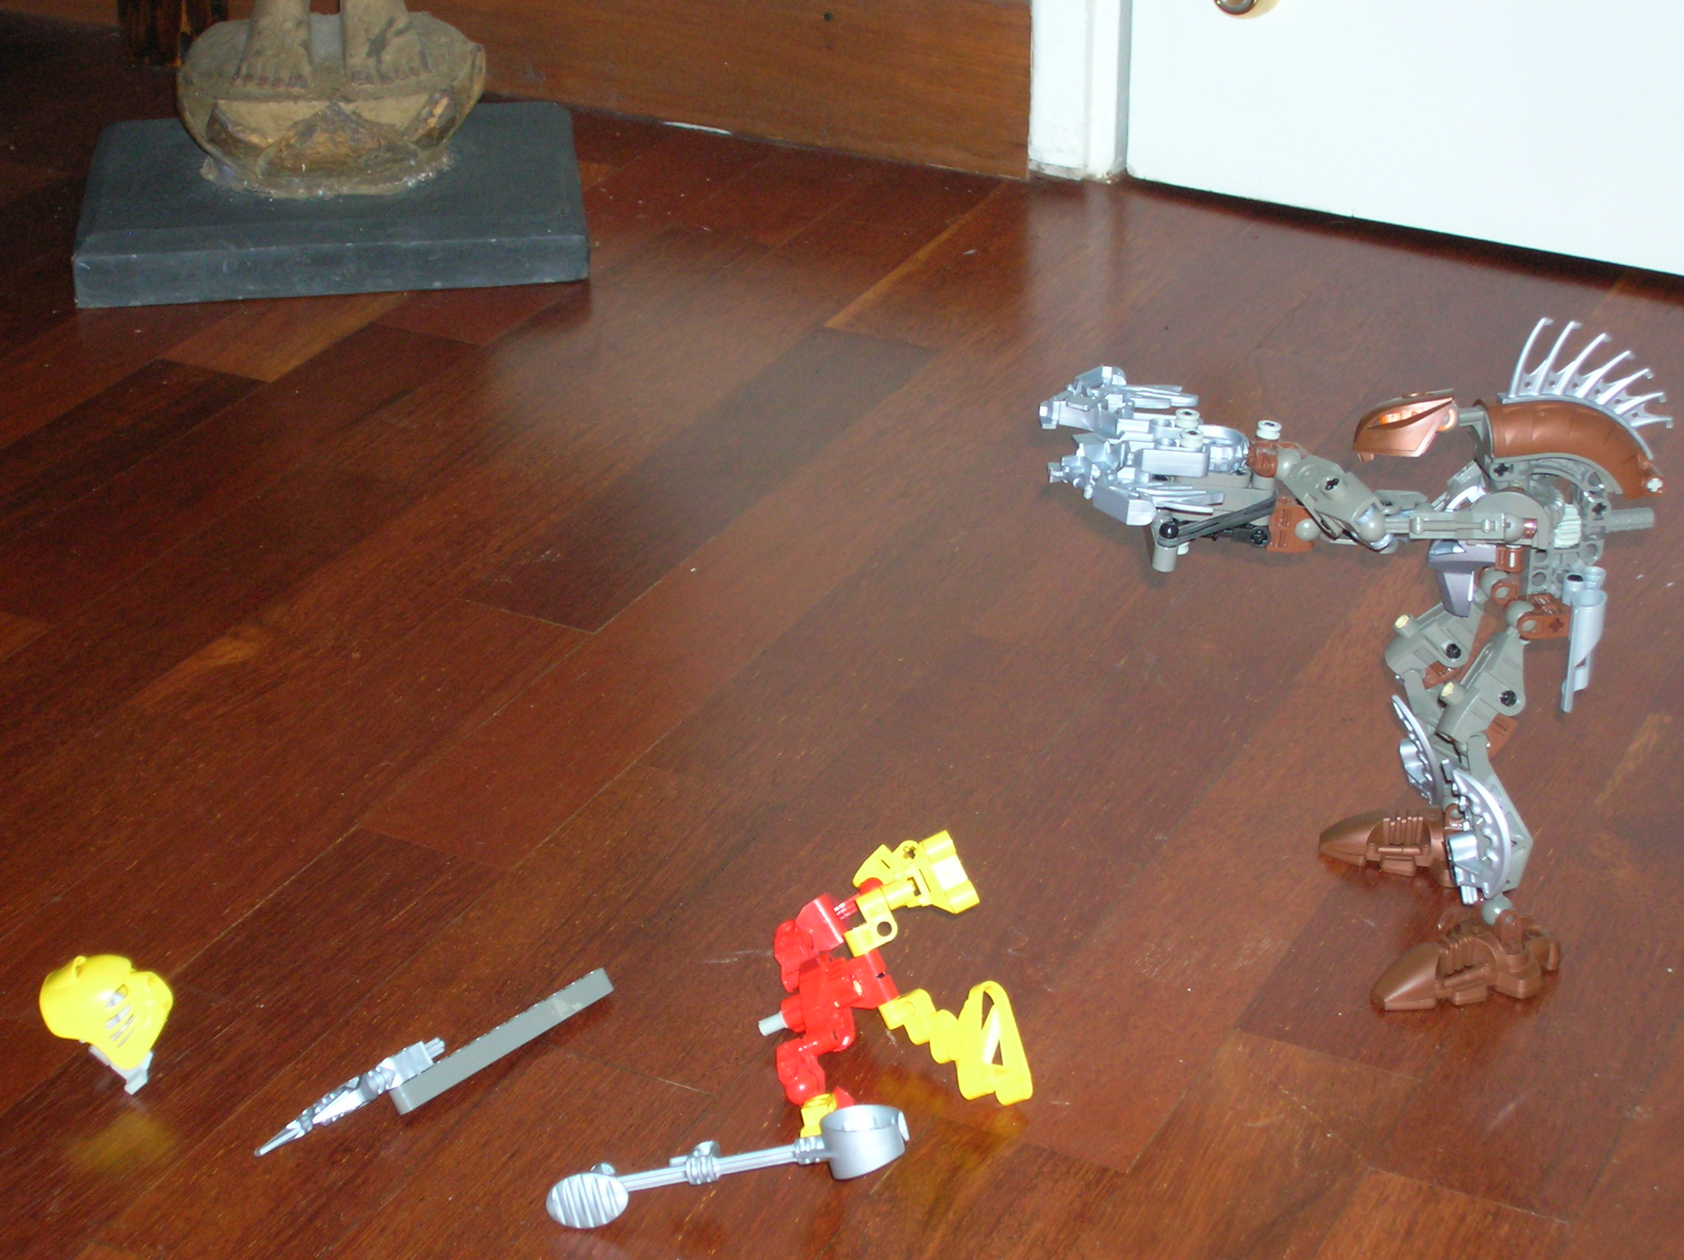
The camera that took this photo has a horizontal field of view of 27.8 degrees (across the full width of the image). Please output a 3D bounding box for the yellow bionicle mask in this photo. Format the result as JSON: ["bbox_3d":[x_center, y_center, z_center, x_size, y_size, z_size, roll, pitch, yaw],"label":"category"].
[{"bbox_3d":[-0.223,0.114,1.034,0.032,0.036,0.029,-38,3,7],"label":"yellow bionicle mask"}]

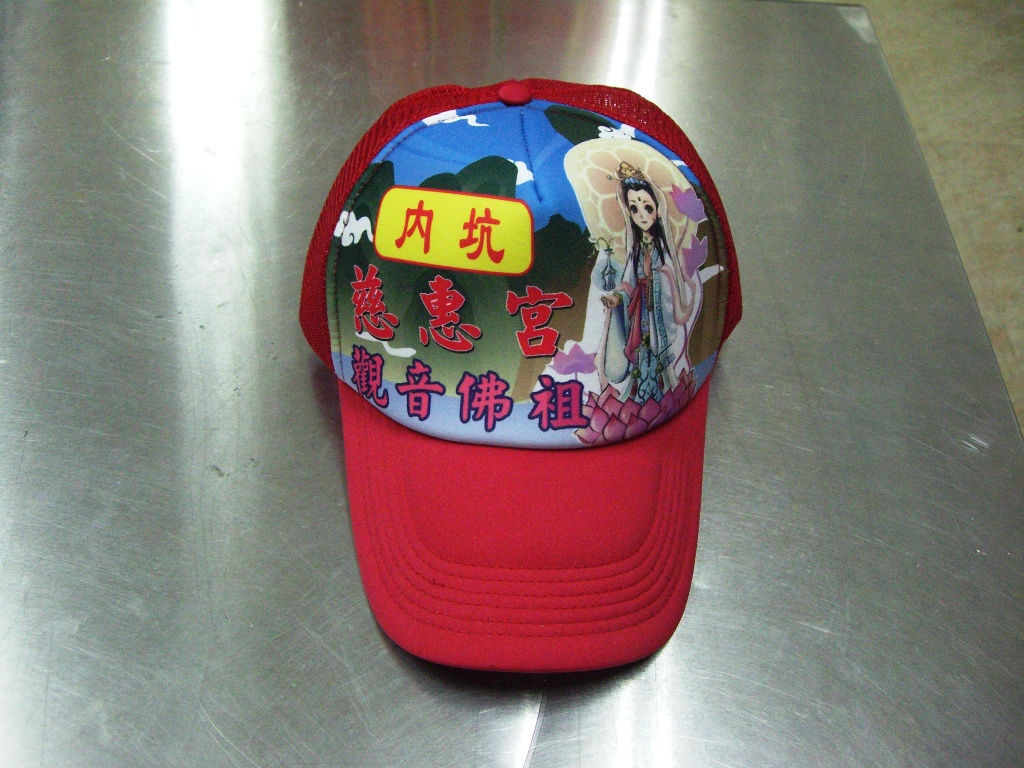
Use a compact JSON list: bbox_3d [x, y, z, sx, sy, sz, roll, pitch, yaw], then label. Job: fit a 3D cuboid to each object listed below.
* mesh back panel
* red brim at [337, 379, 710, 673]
[{"bbox_3d":[0.003,-0.086,0.469,0.178,0.119,0.140,-1,46,-2],"label":"mesh back panel"},{"bbox_3d":[0.006,0.045,0.405,0.146,0.036,0.119,-1,56,-2],"label":"red brim"}]

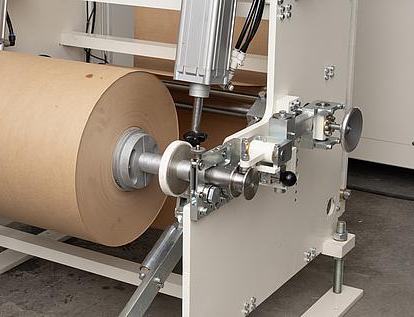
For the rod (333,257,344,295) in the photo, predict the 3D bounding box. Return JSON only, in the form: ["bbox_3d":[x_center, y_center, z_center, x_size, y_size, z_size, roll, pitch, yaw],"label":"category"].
[{"bbox_3d":[0.480,0.418,3.218,0.031,0.161,0.031,0,18,0],"label":"rod"}]

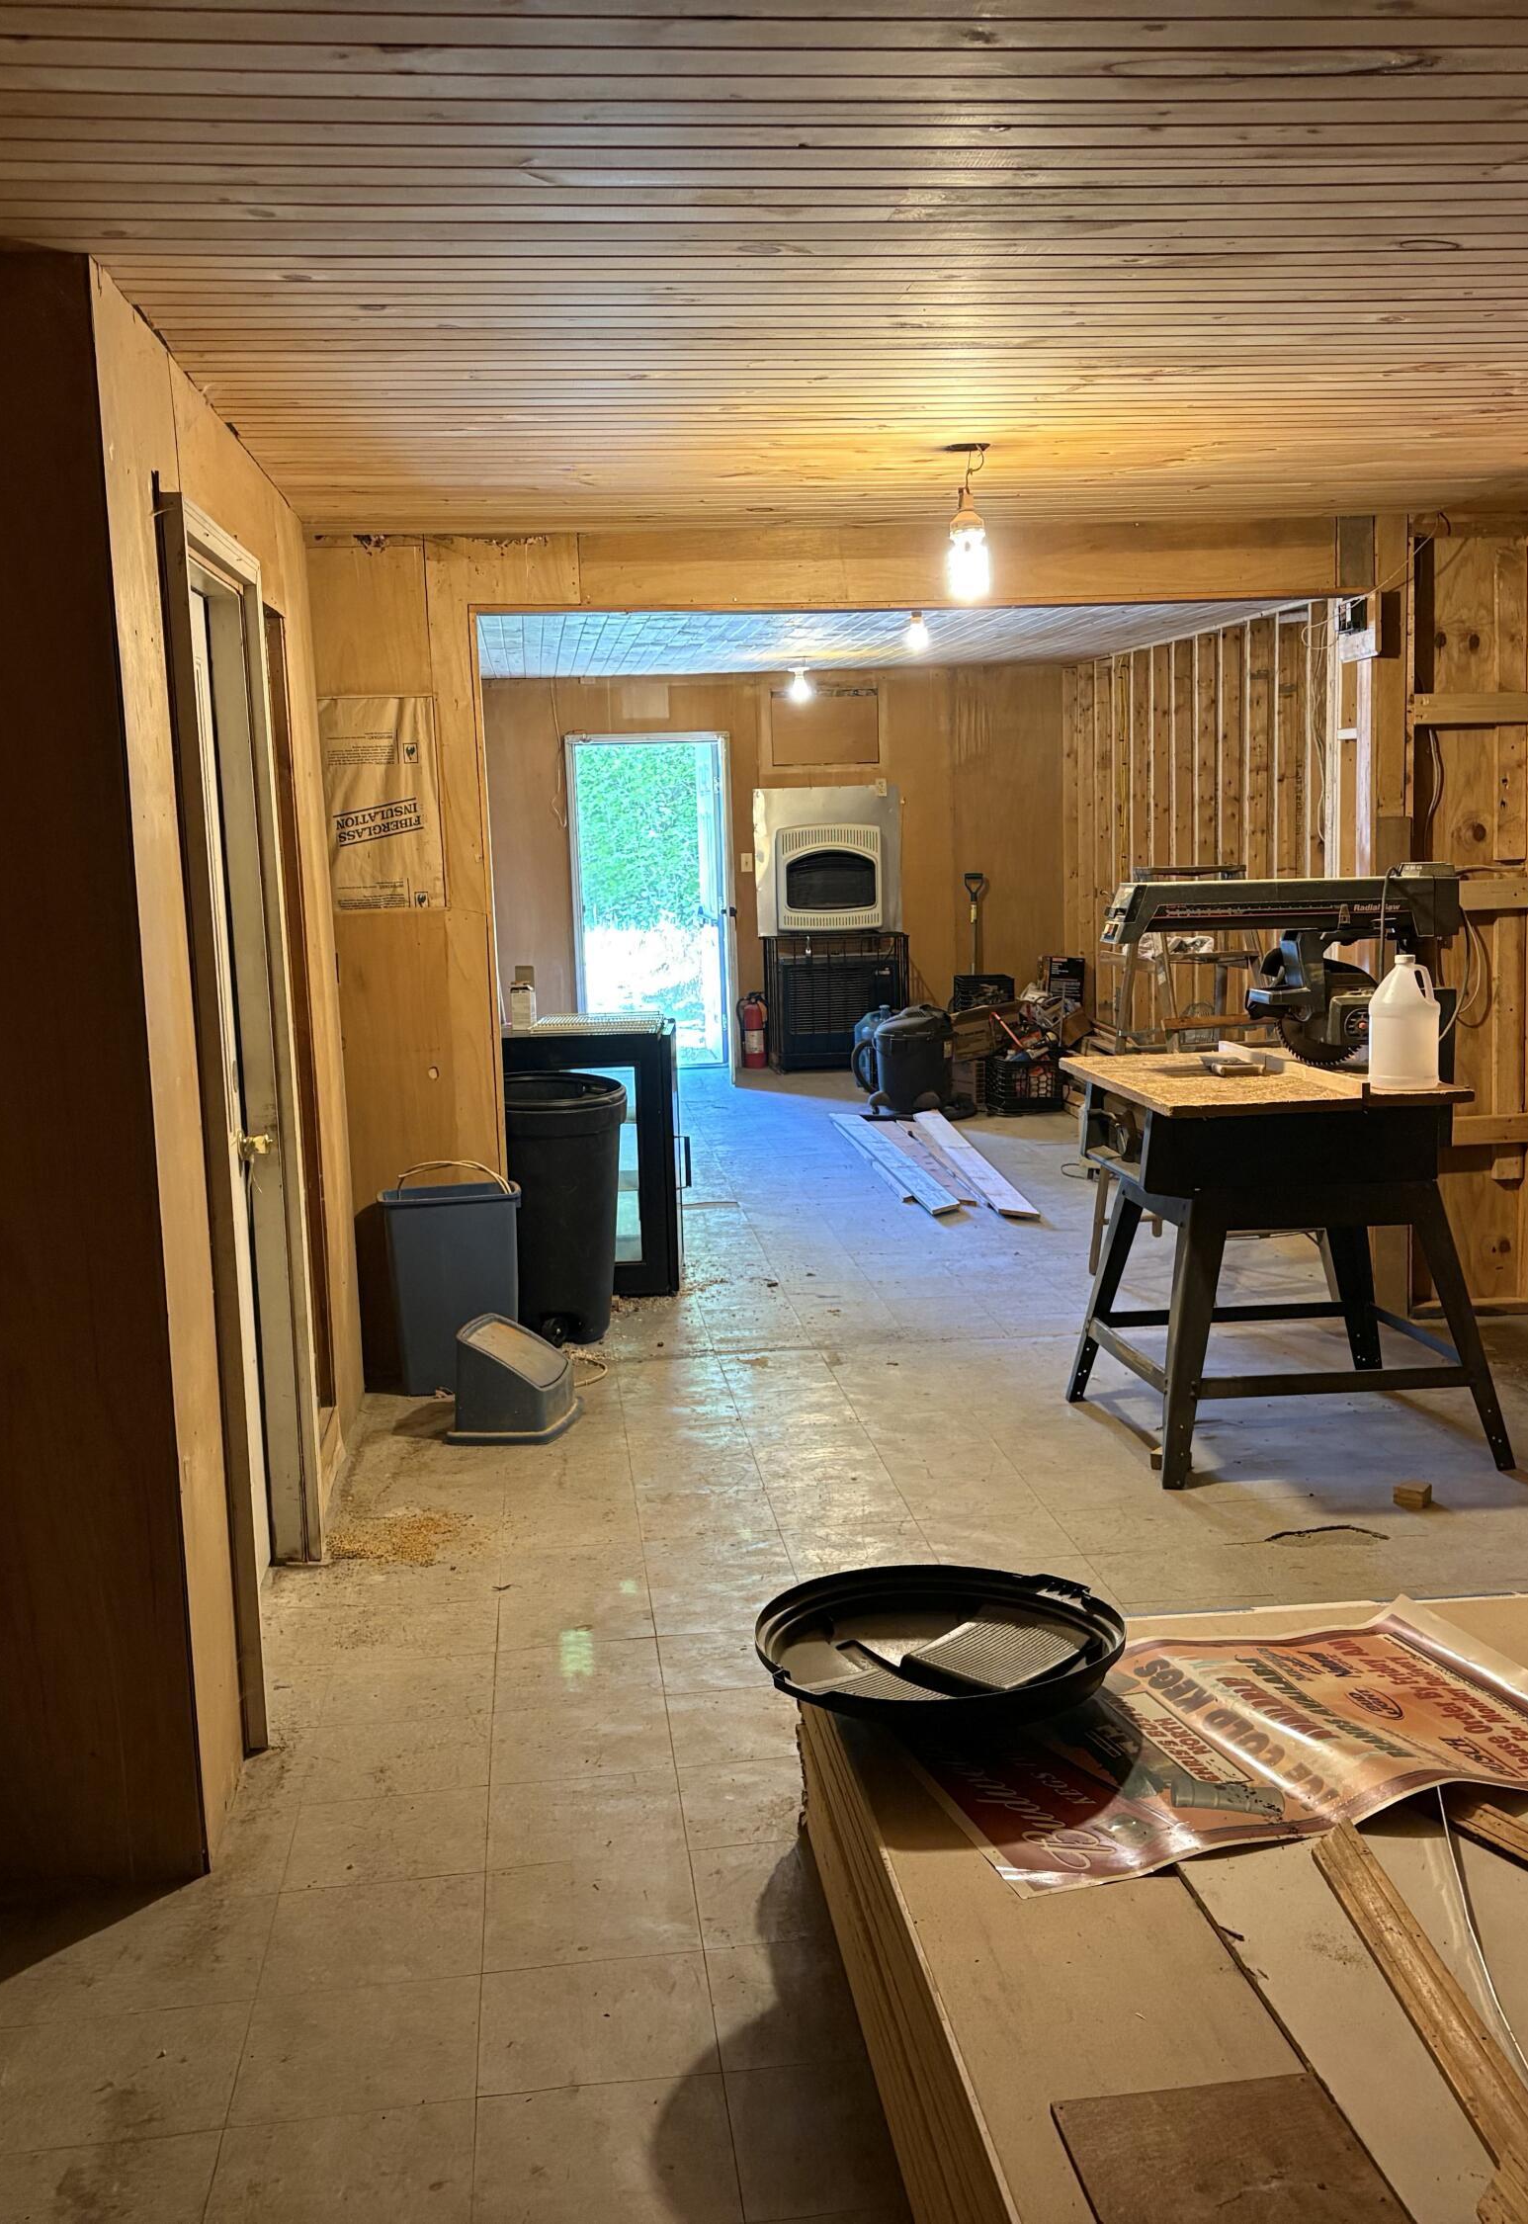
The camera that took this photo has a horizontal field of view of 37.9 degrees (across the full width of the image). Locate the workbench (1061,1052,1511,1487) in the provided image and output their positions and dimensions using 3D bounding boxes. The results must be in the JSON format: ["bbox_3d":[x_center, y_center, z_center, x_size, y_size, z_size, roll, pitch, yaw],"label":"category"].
[{"bbox_3d":[1.260,0.352,5.439,0.860,0.895,1.080,-3,8,-6],"label":"workbench"}]

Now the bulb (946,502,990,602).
[{"bbox_3d":[0.445,-1.225,4.875,0.090,0.215,0.090,-3,8,-6],"label":"bulb"}]

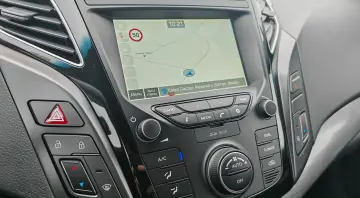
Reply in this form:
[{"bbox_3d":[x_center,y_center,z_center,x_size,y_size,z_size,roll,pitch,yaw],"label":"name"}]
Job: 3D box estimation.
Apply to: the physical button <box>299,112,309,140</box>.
[{"bbox_3d":[0.156,0.036,0.342,0.015,0.035,0.006,17,-25,-37],"label":"physical button"}]

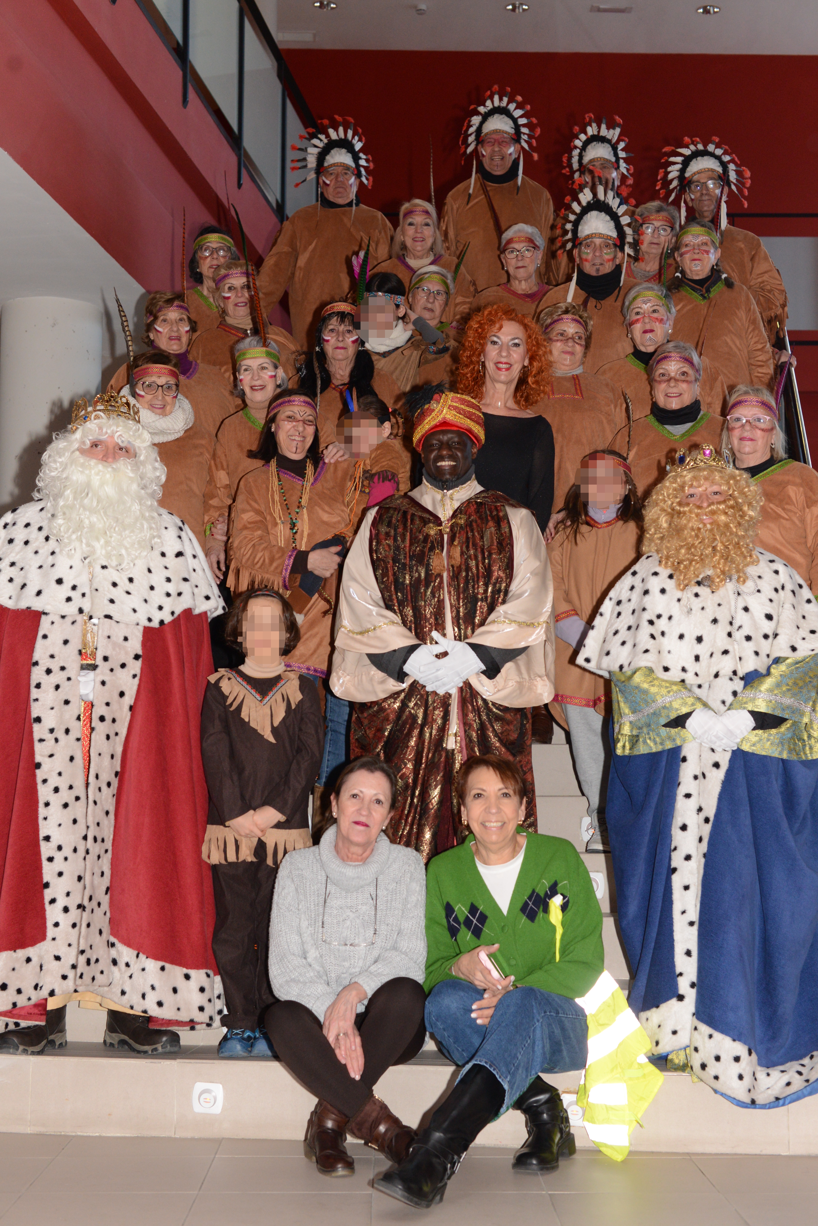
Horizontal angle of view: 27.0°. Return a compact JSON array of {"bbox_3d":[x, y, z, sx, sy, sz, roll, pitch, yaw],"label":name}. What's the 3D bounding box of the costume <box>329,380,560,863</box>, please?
[{"bbox_3d":[0.096,0.151,4.810,0.620,1.589,0.440,0,-6,3],"label":"costume"}]

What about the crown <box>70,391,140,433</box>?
[{"bbox_3d":[-0.861,-0.570,4.832,0.195,0.110,0.195,1,-6,-5],"label":"crown"}]

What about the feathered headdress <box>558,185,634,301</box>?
[{"bbox_3d":[0.690,-1.367,6.294,0.280,0.427,0.250,0,-6,5],"label":"feathered headdress"}]

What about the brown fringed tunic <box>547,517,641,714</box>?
[{"bbox_3d":[0.599,0.019,5.478,0.360,0.660,0.260,-1,-6,7],"label":"brown fringed tunic"}]

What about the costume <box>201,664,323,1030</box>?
[{"bbox_3d":[-0.402,0.635,4.659,0.345,0.997,0.230,0,-6,1],"label":"costume"}]

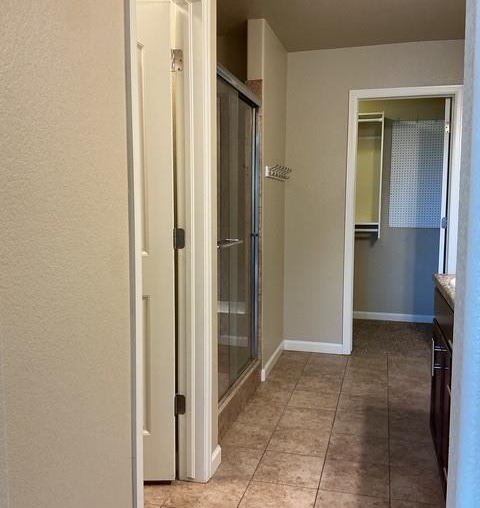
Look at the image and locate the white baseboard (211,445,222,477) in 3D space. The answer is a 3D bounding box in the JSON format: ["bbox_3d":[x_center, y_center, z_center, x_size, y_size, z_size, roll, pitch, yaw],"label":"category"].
[{"bbox_3d":[-0.117,0.971,2.503,0.018,0.085,0.146,2,6,16],"label":"white baseboard"}]

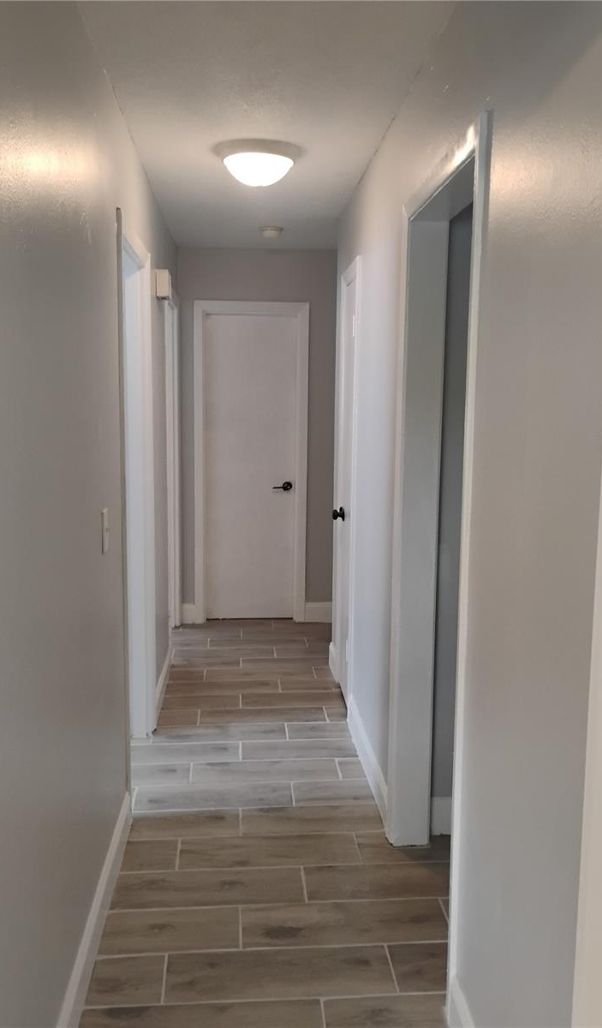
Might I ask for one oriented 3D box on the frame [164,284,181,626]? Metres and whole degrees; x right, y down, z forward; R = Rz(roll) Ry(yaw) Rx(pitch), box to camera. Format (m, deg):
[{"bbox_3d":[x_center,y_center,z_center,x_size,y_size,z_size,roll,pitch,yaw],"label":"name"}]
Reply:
[{"bbox_3d":[-0.819,-0.240,4.999,0.129,2.109,0.861,0,8,-4],"label":"frame"}]

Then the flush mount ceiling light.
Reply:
[{"bbox_3d":[-0.166,-1.350,3.247,0.342,0.122,0.342,0,8,-4],"label":"flush mount ceiling light"}]

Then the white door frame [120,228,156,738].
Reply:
[{"bbox_3d":[-0.689,-0.011,3.266,0.129,2.109,0.901,0,8,-4],"label":"white door frame"}]

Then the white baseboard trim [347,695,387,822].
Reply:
[{"bbox_3d":[0.269,0.977,3.384,0.015,0.134,1.010,0,8,-4],"label":"white baseboard trim"}]

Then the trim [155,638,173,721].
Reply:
[{"bbox_3d":[-0.706,0.851,4.285,0.015,0.134,0.891,0,8,-4],"label":"trim"}]

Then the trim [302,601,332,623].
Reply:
[{"bbox_3d":[0.138,0.667,5.617,0.213,0.143,0.018,0,8,-4],"label":"trim"}]

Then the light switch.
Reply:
[{"bbox_3d":[-0.569,0.050,2.424,0.012,0.120,0.075,0,8,-4],"label":"light switch"}]

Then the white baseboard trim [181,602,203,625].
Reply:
[{"bbox_3d":[-0.758,0.667,5.549,0.109,0.143,0.018,0,8,-4],"label":"white baseboard trim"}]

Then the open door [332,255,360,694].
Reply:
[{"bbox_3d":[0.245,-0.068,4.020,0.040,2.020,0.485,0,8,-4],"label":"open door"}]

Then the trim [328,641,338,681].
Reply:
[{"bbox_3d":[0.179,0.813,4.518,0.019,0.143,0.310,0,8,-4],"label":"trim"}]

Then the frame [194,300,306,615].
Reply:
[{"bbox_3d":[-0.330,-0.315,5.502,0.738,2.110,0.118,0,8,-4],"label":"frame"}]

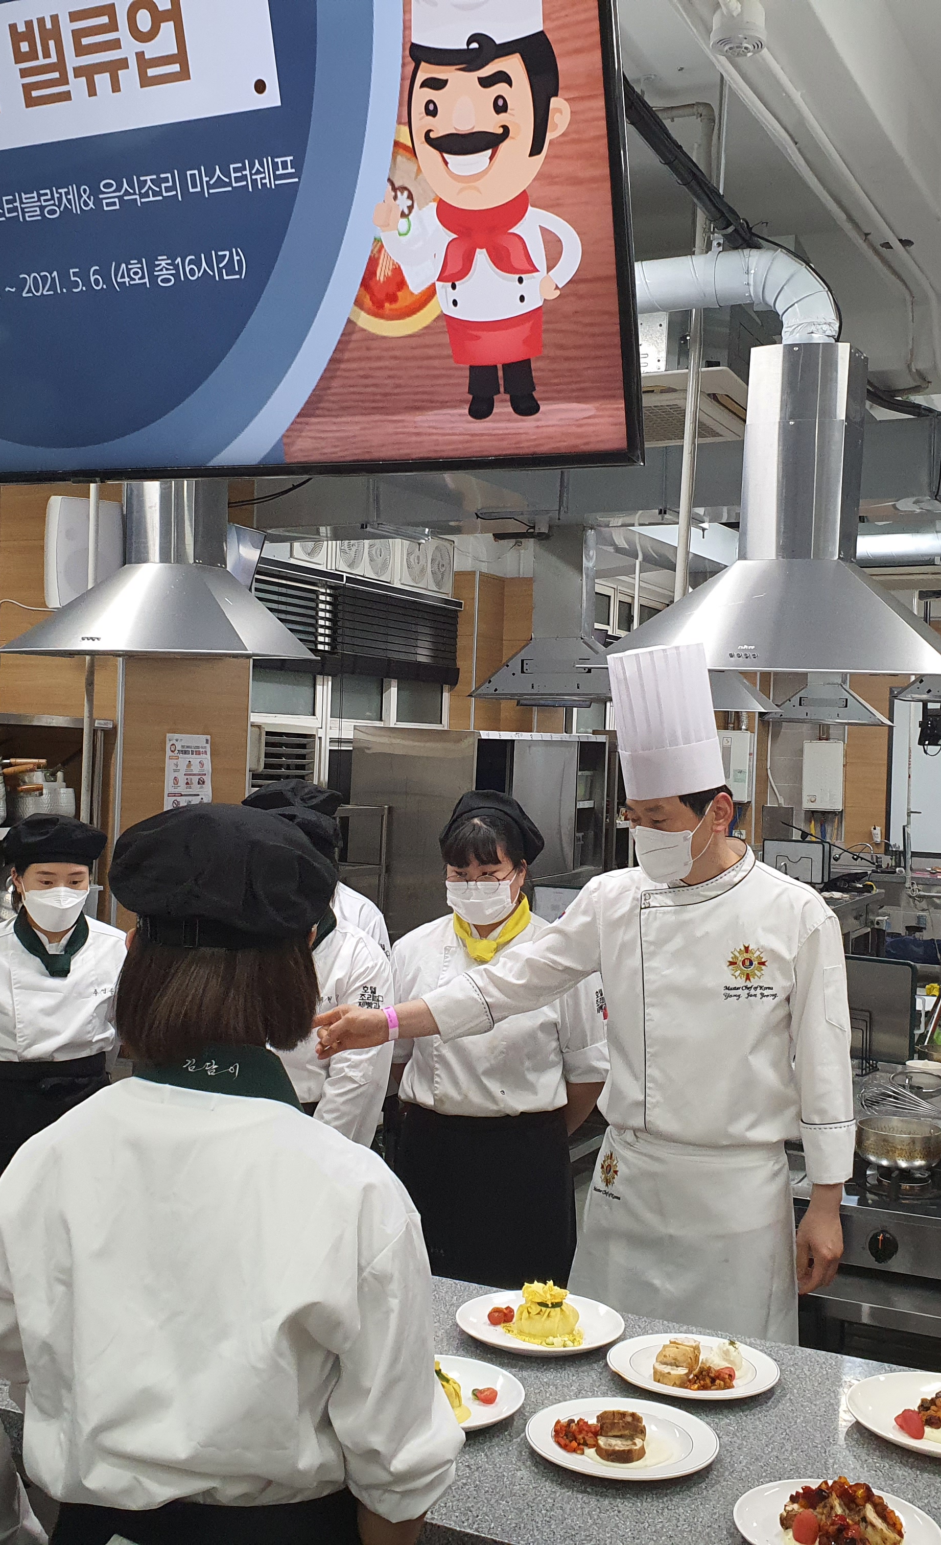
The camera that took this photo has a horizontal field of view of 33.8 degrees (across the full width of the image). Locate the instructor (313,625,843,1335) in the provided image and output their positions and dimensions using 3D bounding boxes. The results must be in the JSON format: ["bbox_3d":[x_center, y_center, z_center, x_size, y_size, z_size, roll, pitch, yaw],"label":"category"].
[{"bbox_3d":[0.223,0.729,2.660,0.820,1.920,0.580,2,1,16],"label":"instructor"}]

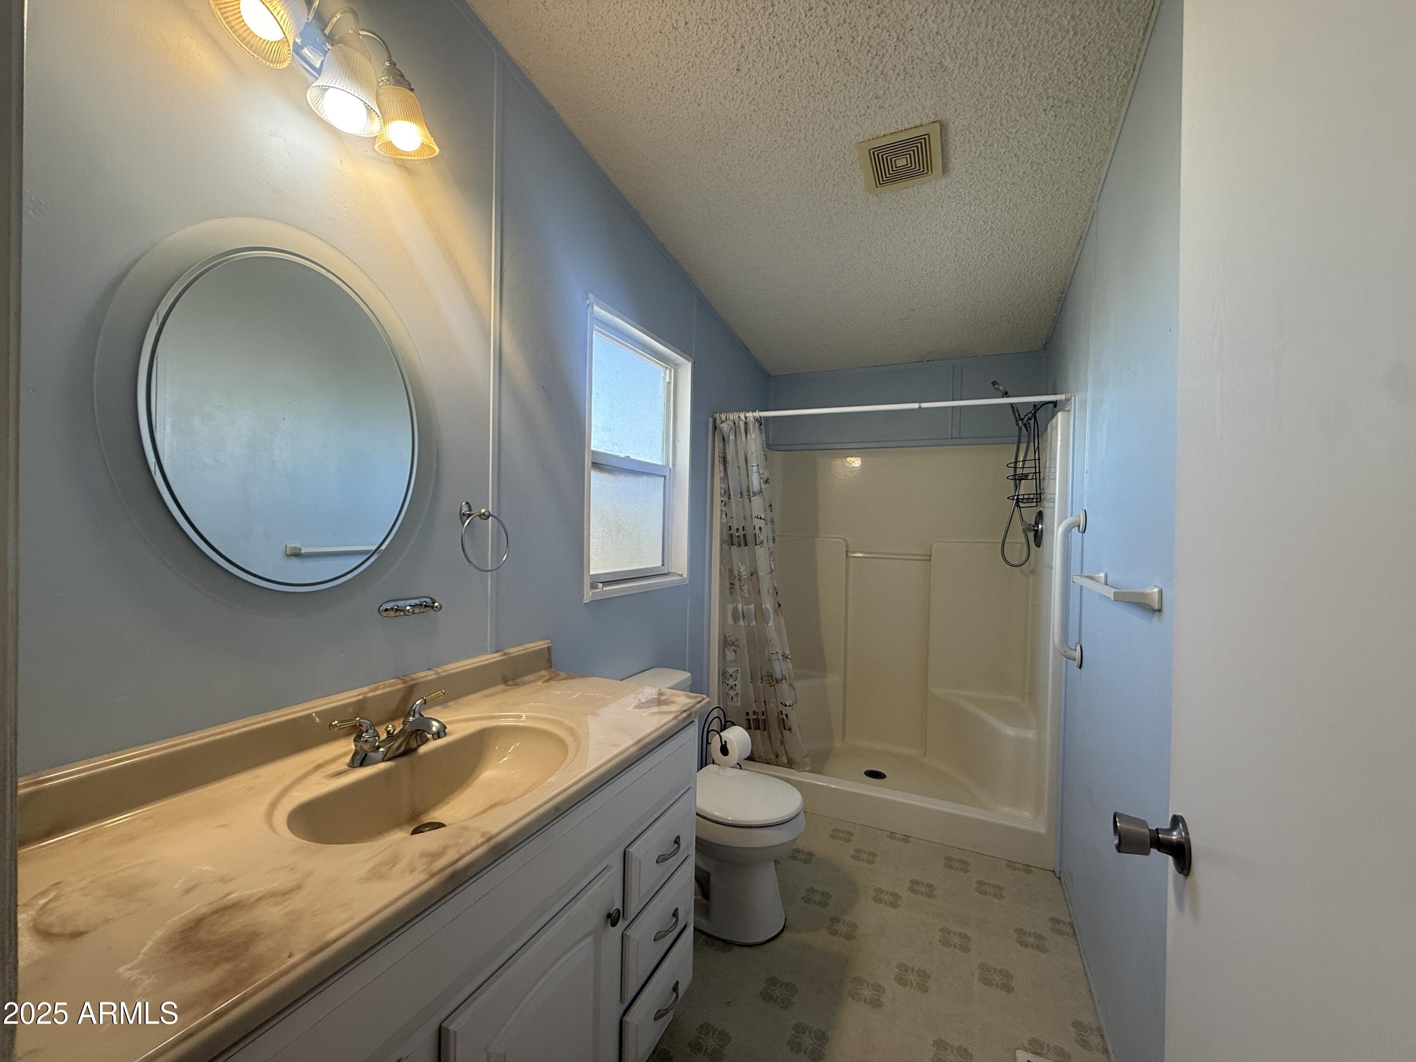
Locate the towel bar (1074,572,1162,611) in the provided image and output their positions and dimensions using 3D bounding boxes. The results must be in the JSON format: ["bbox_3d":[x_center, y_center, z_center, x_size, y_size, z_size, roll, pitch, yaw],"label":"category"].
[{"bbox_3d":[0.984,0.137,1.410,0.080,0.052,0.530,2,1,24],"label":"towel bar"}]

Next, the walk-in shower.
[{"bbox_3d":[0.866,0.379,2.914,1.501,1.814,0.904,2,1,24],"label":"walk-in shower"}]

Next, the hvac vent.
[{"bbox_3d":[0.610,-1.170,1.800,0.232,0.025,0.232,2,-7,24],"label":"hvac vent"}]

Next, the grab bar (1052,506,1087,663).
[{"bbox_3d":[1.228,0.192,1.950,0.076,0.530,0.080,2,1,24],"label":"grab bar"}]

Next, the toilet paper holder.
[{"bbox_3d":[0.062,0.981,2.192,0.140,0.595,0.160,2,1,36],"label":"toilet paper holder"}]

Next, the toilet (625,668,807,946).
[{"bbox_3d":[-0.007,0.922,1.959,0.707,0.715,0.460,2,1,24],"label":"toilet"}]

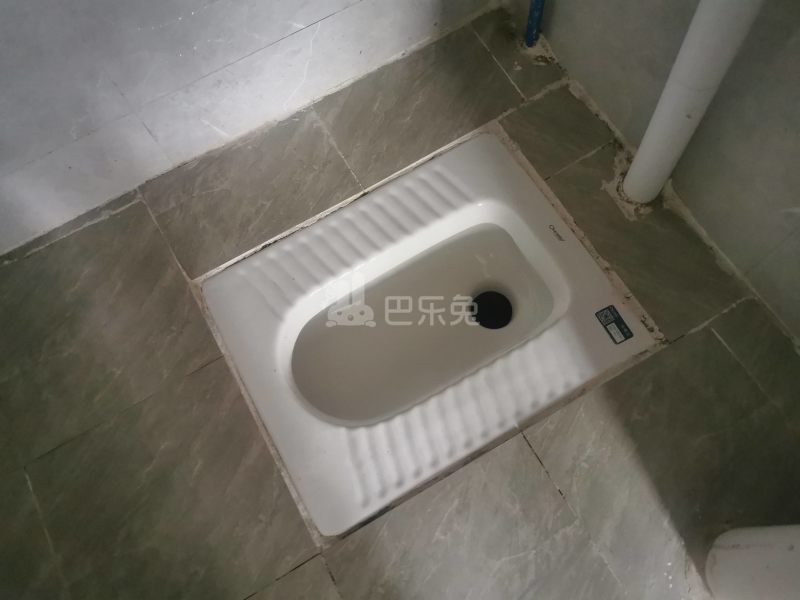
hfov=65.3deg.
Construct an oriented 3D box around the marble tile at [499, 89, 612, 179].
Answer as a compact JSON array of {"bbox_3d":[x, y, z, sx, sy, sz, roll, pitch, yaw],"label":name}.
[{"bbox_3d":[0.245,-0.264,0.985,0.130,0.010,0.122,-29,73,-7],"label":"marble tile"}]

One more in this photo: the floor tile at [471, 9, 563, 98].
[{"bbox_3d":[0.190,-0.409,1.035,0.073,0.010,0.170,-29,73,-7],"label":"floor tile"}]

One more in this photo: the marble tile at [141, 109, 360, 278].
[{"bbox_3d":[-0.229,-0.173,0.973,0.297,0.010,0.179,-29,73,-7],"label":"marble tile"}]

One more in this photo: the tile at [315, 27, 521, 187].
[{"bbox_3d":[0.031,-0.316,1.010,0.294,0.010,0.176,-29,73,-7],"label":"tile"}]

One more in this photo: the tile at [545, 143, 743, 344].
[{"bbox_3d":[0.357,-0.093,0.925,0.135,0.010,0.296,-29,73,-7],"label":"tile"}]

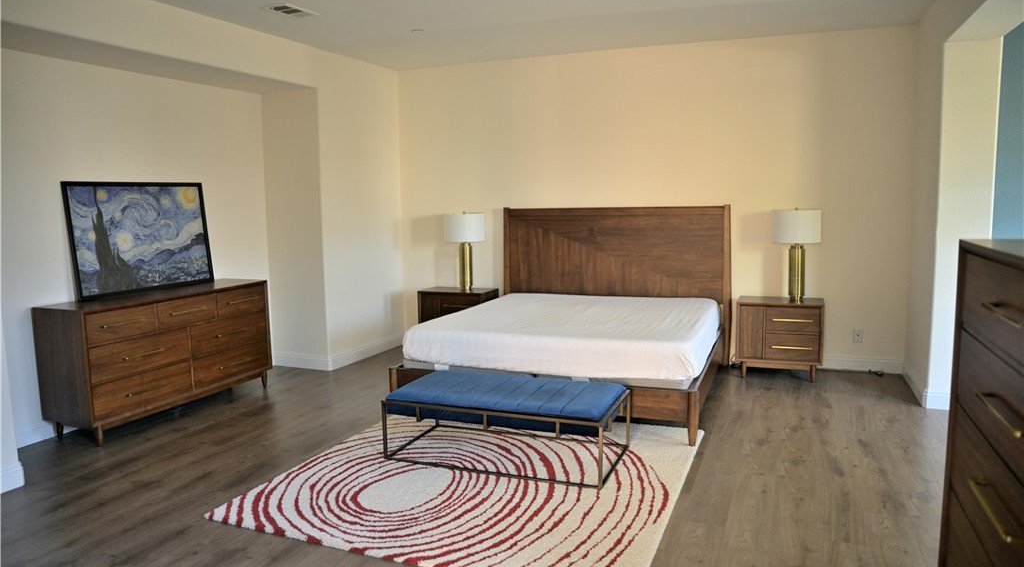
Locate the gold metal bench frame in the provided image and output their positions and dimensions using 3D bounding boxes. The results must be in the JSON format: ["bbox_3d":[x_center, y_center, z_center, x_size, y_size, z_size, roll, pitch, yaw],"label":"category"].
[{"bbox_3d":[-0.021,0.812,3.925,1.268,0.339,0.644,2,7,22],"label":"gold metal bench frame"}]

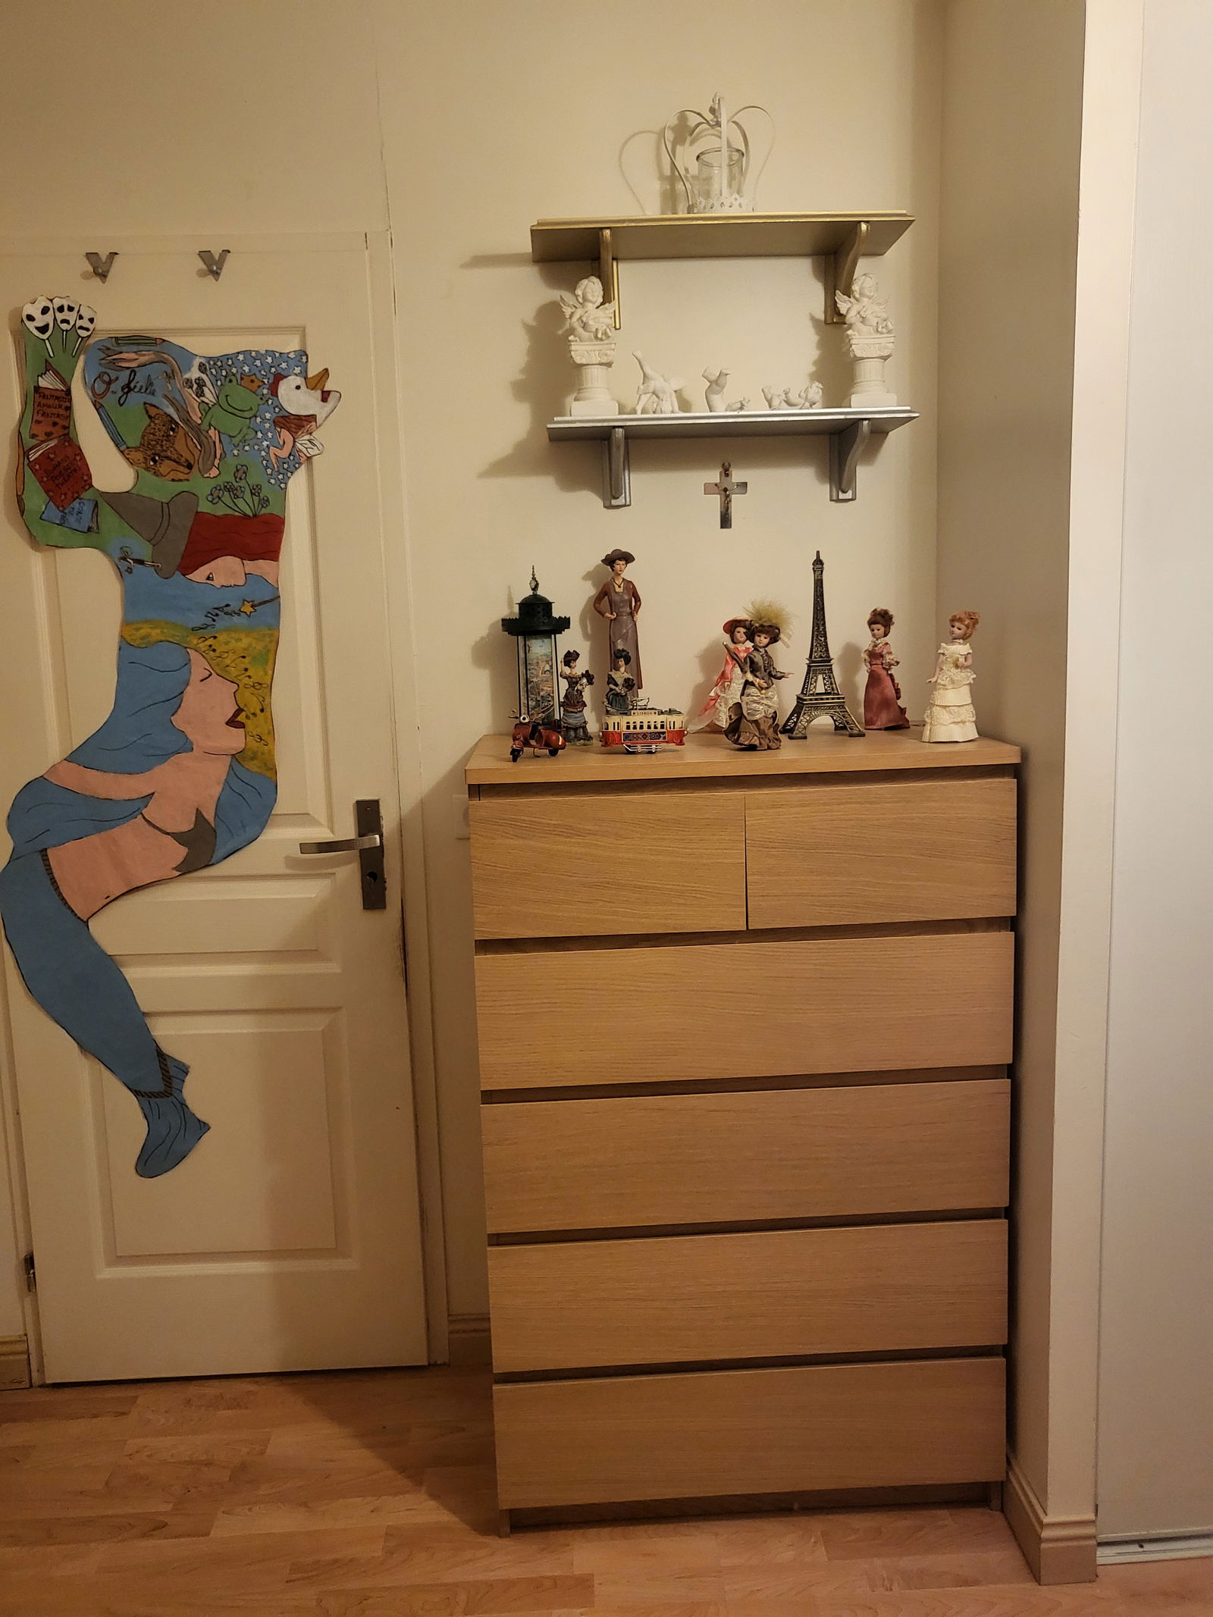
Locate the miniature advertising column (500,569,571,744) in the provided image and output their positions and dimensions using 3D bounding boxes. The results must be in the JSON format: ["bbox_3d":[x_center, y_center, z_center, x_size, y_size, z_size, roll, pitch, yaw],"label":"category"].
[{"bbox_3d":[-0.122,-0.267,2.103,0.119,0.297,0.117,-2,8,-2],"label":"miniature advertising column"}]

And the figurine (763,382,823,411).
[{"bbox_3d":[0.312,-0.688,2.044,0.103,0.058,0.050,-2,8,-2],"label":"figurine"}]

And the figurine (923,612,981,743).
[{"bbox_3d":[0.541,-0.209,1.907,0.085,0.202,0.085,3,9,30],"label":"figurine"}]

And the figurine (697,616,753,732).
[{"bbox_3d":[0.209,-0.232,2.143,0.102,0.201,0.082,-3,8,-12],"label":"figurine"}]

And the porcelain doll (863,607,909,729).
[{"bbox_3d":[0.490,-0.246,2.126,0.070,0.212,0.080,4,10,35],"label":"porcelain doll"}]

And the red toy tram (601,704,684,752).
[{"bbox_3d":[0.055,-0.127,1.863,0.131,0.080,0.046,-2,8,-2],"label":"red toy tram"}]

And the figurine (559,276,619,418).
[{"bbox_3d":[-0.029,-0.762,2.019,0.100,0.234,0.085,-2,8,-2],"label":"figurine"}]

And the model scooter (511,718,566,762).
[{"bbox_3d":[-0.102,-0.112,1.823,0.107,0.070,0.050,-9,11,-43],"label":"model scooter"}]

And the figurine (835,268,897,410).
[{"bbox_3d":[0.438,-0.784,2.053,0.094,0.230,0.085,-2,8,-2],"label":"figurine"}]

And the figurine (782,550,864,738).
[{"bbox_3d":[0.363,-0.276,2.036,0.130,0.305,0.130,-2,8,0],"label":"figurine"}]

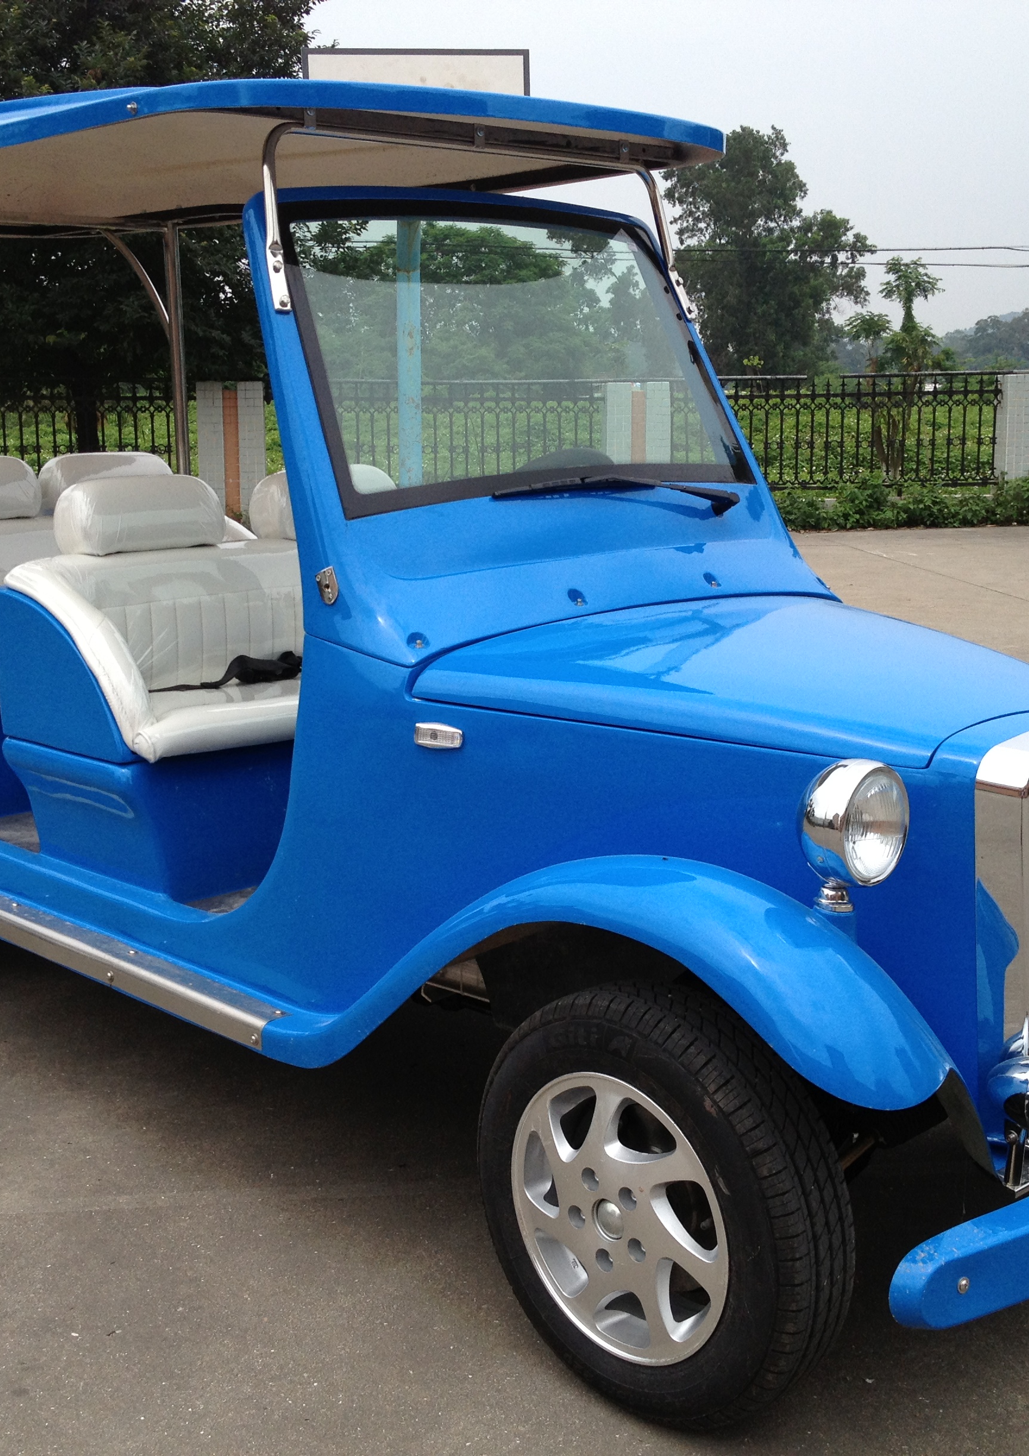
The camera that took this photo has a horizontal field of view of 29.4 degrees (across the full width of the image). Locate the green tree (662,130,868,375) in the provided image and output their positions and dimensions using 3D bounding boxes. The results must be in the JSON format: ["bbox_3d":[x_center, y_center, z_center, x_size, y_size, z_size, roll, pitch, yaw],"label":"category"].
[{"bbox_3d":[7.372,-13.870,58.000,5.900,7.966,5.700,0,10,0],"label":"green tree"}]

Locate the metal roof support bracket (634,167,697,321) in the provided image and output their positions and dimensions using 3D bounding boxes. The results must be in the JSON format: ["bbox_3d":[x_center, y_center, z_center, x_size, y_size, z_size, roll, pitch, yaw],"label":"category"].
[{"bbox_3d":[0.289,-0.910,3.693,0.088,0.292,0.088,-10,14,-41],"label":"metal roof support bracket"}]

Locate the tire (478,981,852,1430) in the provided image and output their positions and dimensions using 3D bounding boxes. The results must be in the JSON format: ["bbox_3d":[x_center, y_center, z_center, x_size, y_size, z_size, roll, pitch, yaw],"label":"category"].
[{"bbox_3d":[0.195,0.650,2.696,0.171,0.586,0.586,-11,15,-43],"label":"tire"}]

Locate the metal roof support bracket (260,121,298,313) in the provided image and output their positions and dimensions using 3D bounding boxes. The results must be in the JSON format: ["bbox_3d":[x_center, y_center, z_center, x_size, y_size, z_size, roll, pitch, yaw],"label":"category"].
[{"bbox_3d":[-0.379,-0.814,3.165,0.049,0.315,0.046,-8,2,-42],"label":"metal roof support bracket"}]

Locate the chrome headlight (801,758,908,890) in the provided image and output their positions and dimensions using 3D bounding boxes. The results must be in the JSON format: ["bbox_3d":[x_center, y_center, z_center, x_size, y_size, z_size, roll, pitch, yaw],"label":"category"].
[{"bbox_3d":[0.412,0.112,2.504,0.160,0.160,0.105,-9,14,-41],"label":"chrome headlight"}]

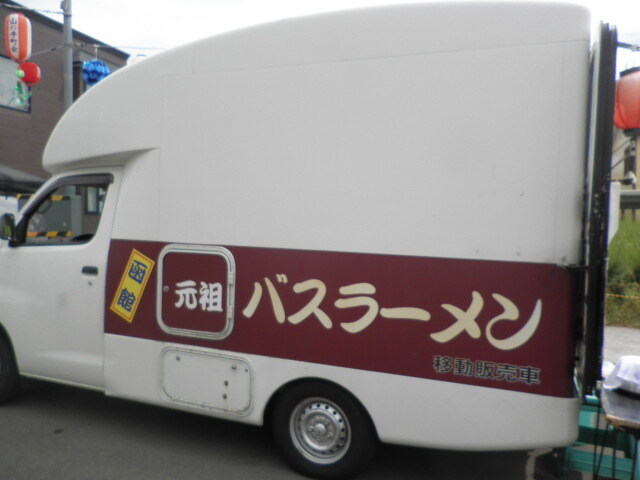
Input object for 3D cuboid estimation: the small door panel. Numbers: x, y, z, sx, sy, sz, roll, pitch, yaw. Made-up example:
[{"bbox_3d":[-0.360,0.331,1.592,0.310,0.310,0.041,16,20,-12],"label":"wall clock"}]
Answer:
[{"bbox_3d":[-0.734,0.303,2.940,0.533,0.539,0.040,3,1,20],"label":"small door panel"}]

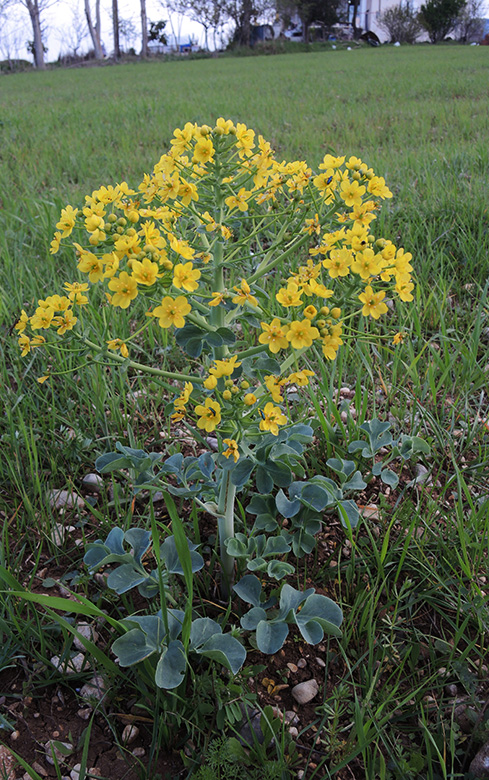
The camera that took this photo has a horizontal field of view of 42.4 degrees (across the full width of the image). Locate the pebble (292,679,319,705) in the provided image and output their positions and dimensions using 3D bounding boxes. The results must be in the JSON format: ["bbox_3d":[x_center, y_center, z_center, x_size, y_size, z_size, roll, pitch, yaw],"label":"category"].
[{"bbox_3d":[0.054,0.268,0.560,0.024,0.015,0.019,-14,30,-27],"label":"pebble"}]

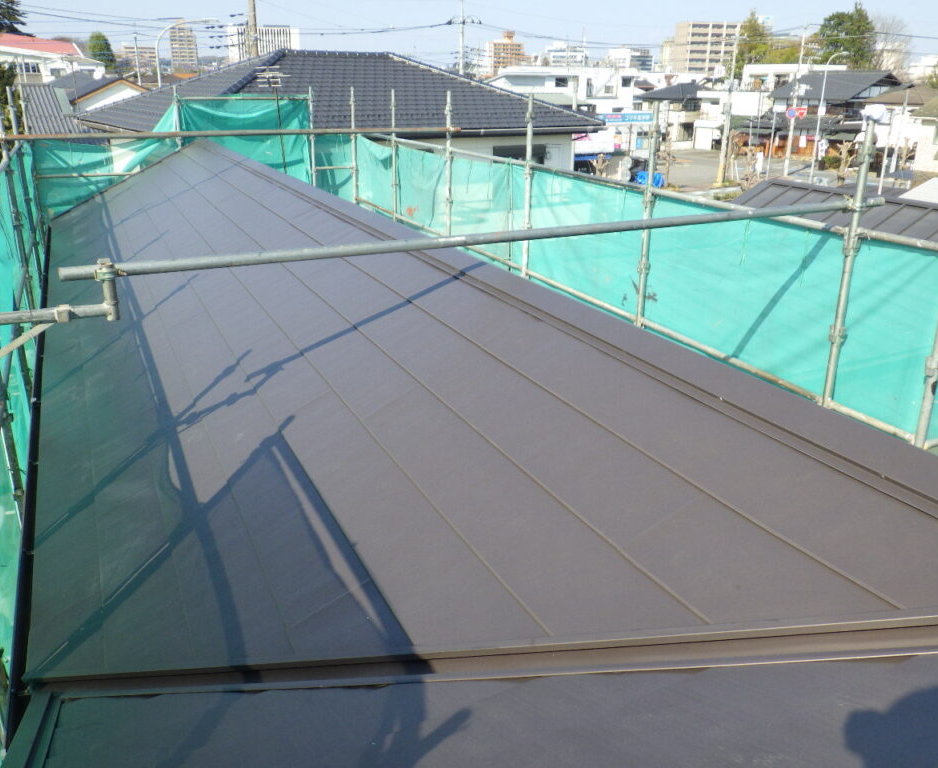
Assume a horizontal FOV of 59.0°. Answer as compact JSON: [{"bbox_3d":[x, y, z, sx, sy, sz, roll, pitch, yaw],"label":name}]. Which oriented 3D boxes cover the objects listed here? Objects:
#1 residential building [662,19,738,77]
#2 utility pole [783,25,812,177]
[{"bbox_3d":[84.815,-119.990,306.676,24.000,26.109,17.000,-5,21,-14],"label":"residential building"},{"bbox_3d":[22.952,-19.787,58.363,0.400,9.937,0.400,0,20,0],"label":"utility pole"}]

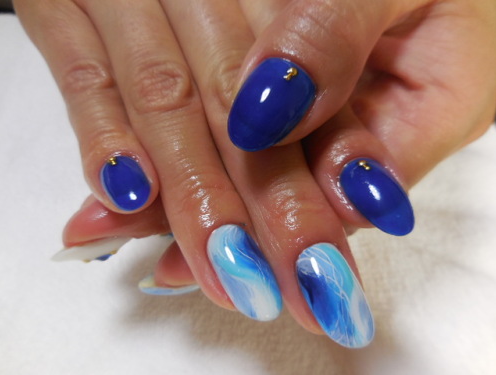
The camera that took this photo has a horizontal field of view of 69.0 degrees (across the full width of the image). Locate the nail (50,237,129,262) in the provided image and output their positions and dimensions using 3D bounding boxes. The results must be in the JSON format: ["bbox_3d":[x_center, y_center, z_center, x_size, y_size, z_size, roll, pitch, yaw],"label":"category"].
[{"bbox_3d":[-0.046,0.018,0.106,0.022,0.004,0.012,-10,6,-6],"label":"nail"}]

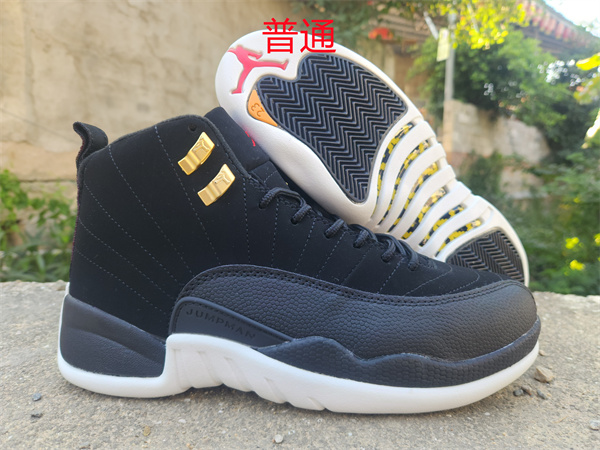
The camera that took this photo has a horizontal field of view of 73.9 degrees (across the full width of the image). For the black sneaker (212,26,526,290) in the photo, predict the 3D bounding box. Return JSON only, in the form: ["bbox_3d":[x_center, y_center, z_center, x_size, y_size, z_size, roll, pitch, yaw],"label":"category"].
[{"bbox_3d":[0.058,-0.045,0.383,0.300,0.112,0.162,39,-1,-7],"label":"black sneaker"}]

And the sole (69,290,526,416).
[{"bbox_3d":[-0.001,0.067,0.264,0.300,0.060,0.110,0,6,0],"label":"sole"}]

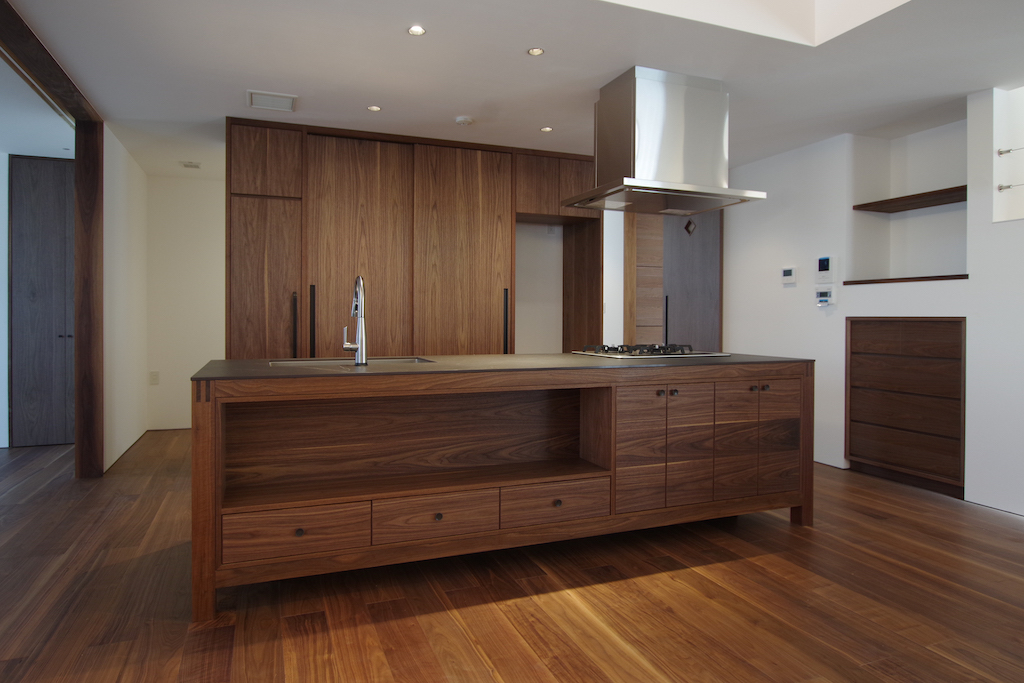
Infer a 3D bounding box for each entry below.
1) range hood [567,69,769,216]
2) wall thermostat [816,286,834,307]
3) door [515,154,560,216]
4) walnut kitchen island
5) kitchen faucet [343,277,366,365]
[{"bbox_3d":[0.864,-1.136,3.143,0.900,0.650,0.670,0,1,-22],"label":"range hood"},{"bbox_3d":[2.288,-0.331,3.968,0.030,0.135,0.130,0,1,-22],"label":"wall thermostat"},{"bbox_3d":[0.206,-1.249,4.331,0.380,0.440,0.022,0,1,-22],"label":"door"},{"bbox_3d":[0.085,0.533,2.790,2.880,0.850,0.940,0,1,-22],"label":"walnut kitchen island"},{"bbox_3d":[-0.747,-0.105,2.551,0.105,0.405,0.240,0,1,-22],"label":"kitchen faucet"}]

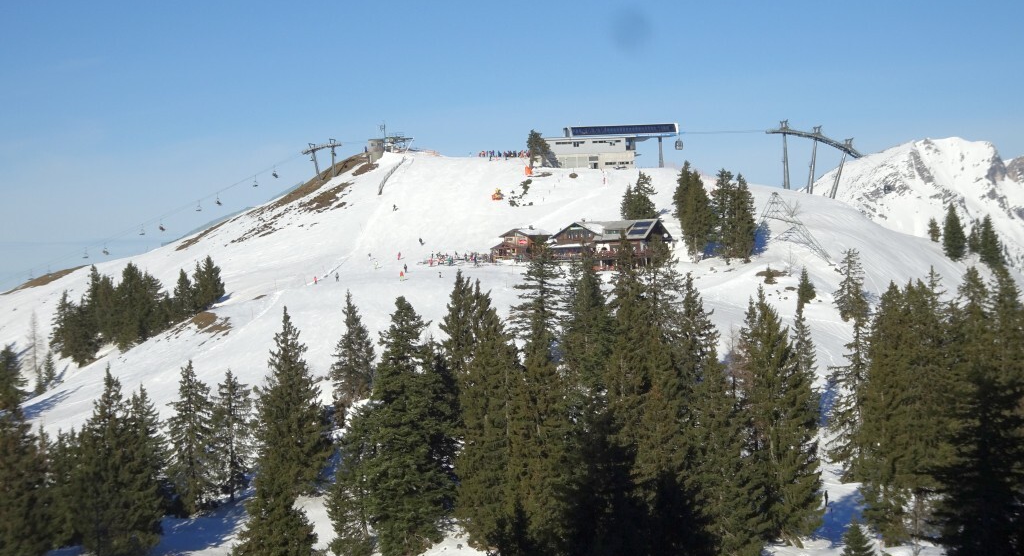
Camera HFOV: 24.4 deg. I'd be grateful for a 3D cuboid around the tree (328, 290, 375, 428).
[{"bbox_3d":[-21.160,10.740,312.000,6.060,18.190,5.880,-1,-1,0],"label":"tree"}]

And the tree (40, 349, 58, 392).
[{"bbox_3d":[-75.829,15.166,388.000,2.890,7.210,2.890,0,1,0],"label":"tree"}]

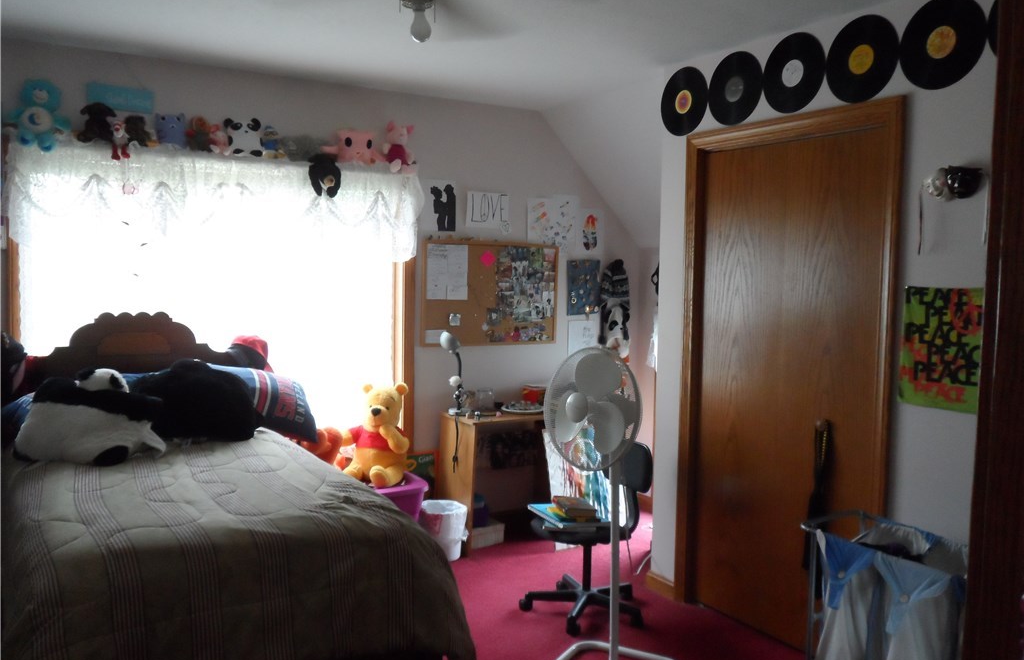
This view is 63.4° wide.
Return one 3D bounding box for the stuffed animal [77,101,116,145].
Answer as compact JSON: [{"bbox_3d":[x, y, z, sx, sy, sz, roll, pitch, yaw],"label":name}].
[{"bbox_3d":[-1.780,-0.886,3.550,0.149,0.178,0.130,-2,5,-32],"label":"stuffed animal"}]

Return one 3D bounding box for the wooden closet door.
[{"bbox_3d":[1.072,0.225,3.355,0.080,2.123,1.046,-2,5,-32],"label":"wooden closet door"}]

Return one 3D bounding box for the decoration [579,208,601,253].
[{"bbox_3d":[0.484,-0.616,5.134,0.190,0.270,0.010,-2,5,-32],"label":"decoration"}]

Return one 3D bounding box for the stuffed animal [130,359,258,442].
[{"bbox_3d":[-1.356,0.311,3.550,0.470,0.300,0.330,-2,5,-32],"label":"stuffed animal"}]

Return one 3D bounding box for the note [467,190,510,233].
[{"bbox_3d":[-0.135,-0.682,4.769,0.280,0.215,0.006,-2,5,-32],"label":"note"}]

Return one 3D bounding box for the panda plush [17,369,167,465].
[{"bbox_3d":[-1.557,0.319,3.072,0.436,0.315,0.420,1,4,3],"label":"panda plush"}]

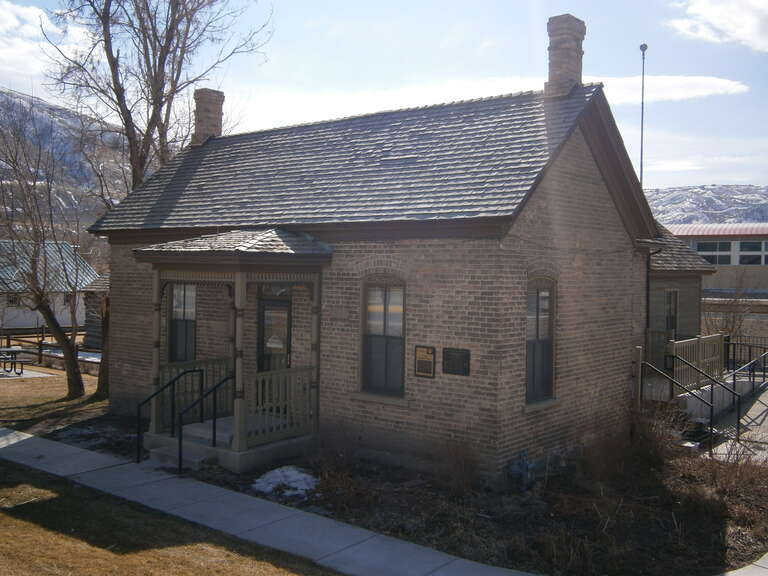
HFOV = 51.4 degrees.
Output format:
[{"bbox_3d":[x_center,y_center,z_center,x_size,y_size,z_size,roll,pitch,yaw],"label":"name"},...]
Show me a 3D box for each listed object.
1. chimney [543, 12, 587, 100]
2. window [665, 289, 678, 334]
[{"bbox_3d":[2.892,-3.624,12.750,0.412,1.273,0.630,2,2,39],"label":"chimney"},{"bbox_3d":[7.391,0.714,20.451,0.100,1.377,0.992,2,2,39],"label":"window"}]

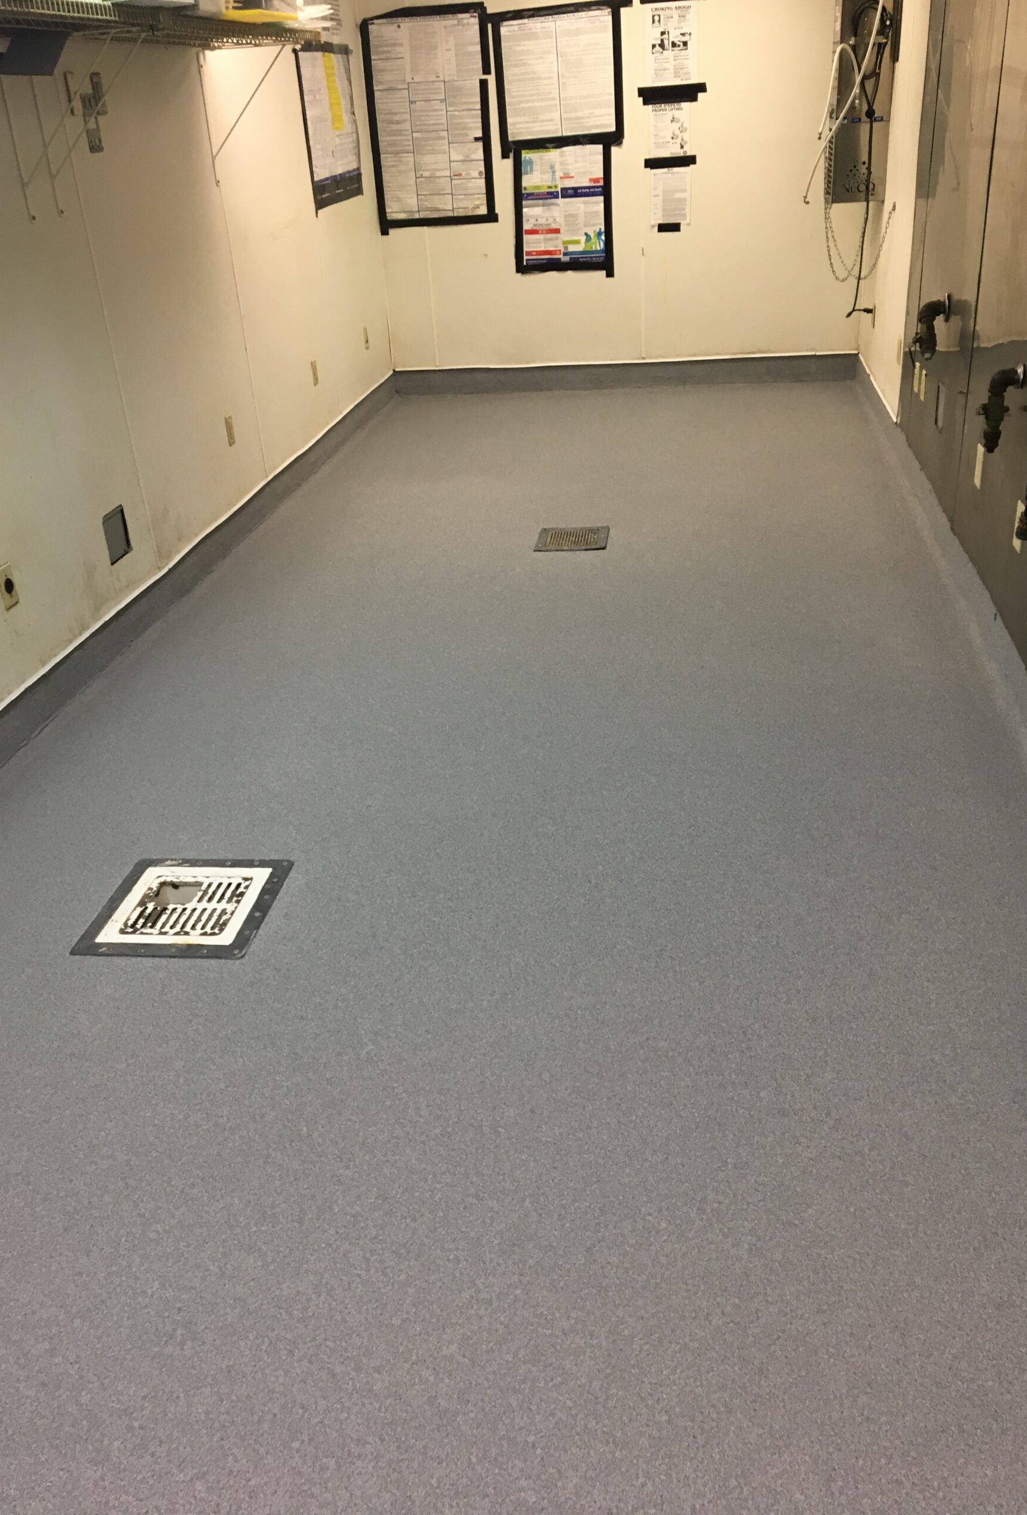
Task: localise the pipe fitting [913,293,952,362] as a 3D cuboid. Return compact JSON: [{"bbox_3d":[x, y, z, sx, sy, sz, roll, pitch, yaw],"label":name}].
[{"bbox_3d":[1.486,-1.526,4.508,0.112,0.230,0.090,1,28,9],"label":"pipe fitting"}]

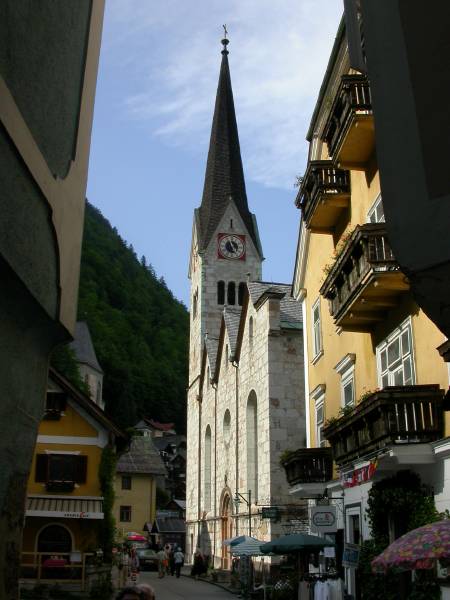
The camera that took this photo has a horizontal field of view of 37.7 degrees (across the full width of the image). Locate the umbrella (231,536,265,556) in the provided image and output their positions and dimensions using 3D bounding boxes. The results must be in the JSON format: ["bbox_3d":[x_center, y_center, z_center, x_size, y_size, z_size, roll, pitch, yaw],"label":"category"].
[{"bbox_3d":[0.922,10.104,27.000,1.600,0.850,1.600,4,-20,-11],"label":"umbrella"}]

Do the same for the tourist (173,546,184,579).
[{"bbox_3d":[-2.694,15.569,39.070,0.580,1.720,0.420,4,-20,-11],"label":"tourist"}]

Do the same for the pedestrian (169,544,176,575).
[{"bbox_3d":[-3.069,15.574,39.429,0.540,1.740,0.420,4,-20,-11],"label":"pedestrian"}]

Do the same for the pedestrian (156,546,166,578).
[{"bbox_3d":[-3.675,15.454,38.744,0.540,1.700,0.420,4,-20,-11],"label":"pedestrian"}]

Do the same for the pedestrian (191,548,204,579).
[{"bbox_3d":[-1.638,15.820,39.576,0.600,1.640,0.480,4,-20,-11],"label":"pedestrian"}]

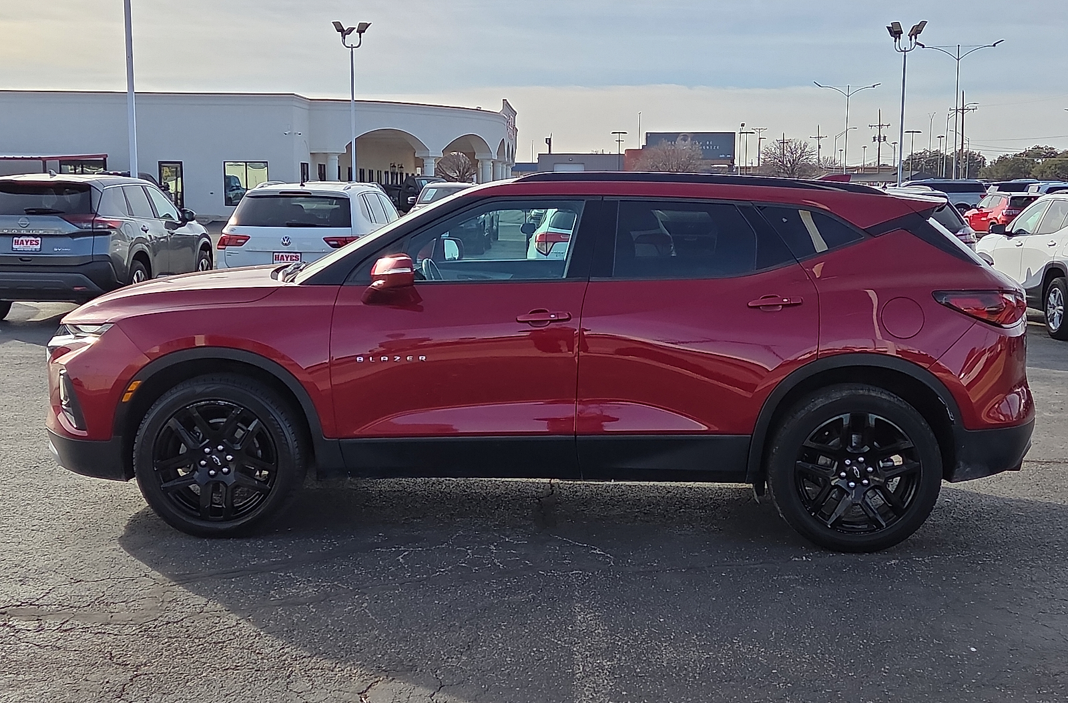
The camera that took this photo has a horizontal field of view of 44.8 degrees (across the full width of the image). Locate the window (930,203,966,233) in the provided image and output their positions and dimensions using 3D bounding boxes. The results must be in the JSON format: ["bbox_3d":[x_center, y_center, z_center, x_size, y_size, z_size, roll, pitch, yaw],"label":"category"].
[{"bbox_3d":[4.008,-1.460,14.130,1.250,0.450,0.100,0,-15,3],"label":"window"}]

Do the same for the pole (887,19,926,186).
[{"bbox_3d":[12.292,-7.522,43.391,1.120,6.888,1.244,0,7,0],"label":"pole"}]

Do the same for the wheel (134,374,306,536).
[{"bbox_3d":[-1.438,0.471,6.006,0.765,0.765,0.250,1,8,5],"label":"wheel"}]

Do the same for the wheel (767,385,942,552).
[{"bbox_3d":[1.436,0.512,5.817,0.765,0.760,0.250,1,8,2],"label":"wheel"}]

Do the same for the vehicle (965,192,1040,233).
[{"bbox_3d":[16.000,-4.550,44.000,1.820,1.640,4.400,0,8,-2],"label":"vehicle"}]

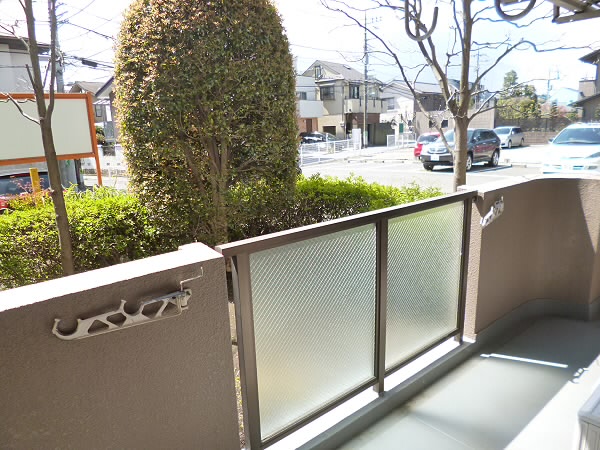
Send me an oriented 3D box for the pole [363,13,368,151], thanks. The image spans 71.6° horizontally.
[{"bbox_3d":[5.551,-12.007,35.070,0.350,10.930,0.350,-12,17,-37],"label":"pole"}]

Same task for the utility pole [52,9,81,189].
[{"bbox_3d":[-8.537,-6.095,14.274,0.360,10.000,0.360,-12,17,-37],"label":"utility pole"}]

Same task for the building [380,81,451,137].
[{"bbox_3d":[14.644,-14.914,53.807,8.000,7.300,6.800,-12,17,-37],"label":"building"}]

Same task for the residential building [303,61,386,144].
[{"bbox_3d":[4.332,-12.712,43.640,6.400,8.400,7.800,-12,17,-37],"label":"residential building"}]

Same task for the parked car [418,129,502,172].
[{"bbox_3d":[7.317,-3.363,18.577,1.860,1.680,4.720,11,19,43],"label":"parked car"}]

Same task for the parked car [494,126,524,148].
[{"bbox_3d":[15.284,-6.558,31.025,1.740,1.600,4.600,11,18,42],"label":"parked car"}]

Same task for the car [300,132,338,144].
[{"bbox_3d":[1.893,-6.629,33.373,4.400,1.500,1.720,11,18,42],"label":"car"}]

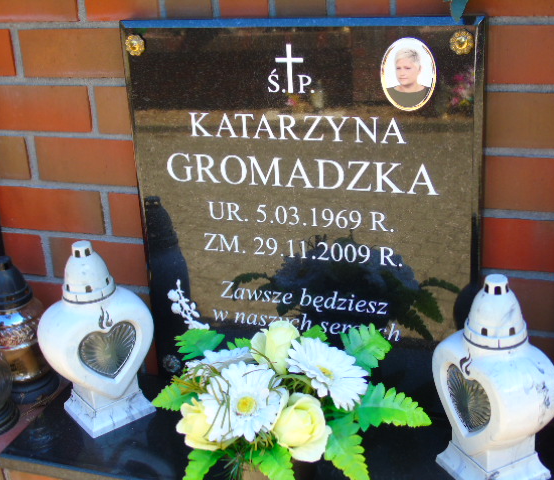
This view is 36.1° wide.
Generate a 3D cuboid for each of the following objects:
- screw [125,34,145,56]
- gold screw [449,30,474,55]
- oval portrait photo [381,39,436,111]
[{"bbox_3d":[-0.184,-0.251,1.101,0.028,0.028,0.011,5,21,20],"label":"screw"},{"bbox_3d":[0.207,-0.222,0.956,0.028,0.028,0.011,5,21,20],"label":"gold screw"},{"bbox_3d":[0.153,-0.192,0.991,0.066,0.086,0.007,5,21,20],"label":"oval portrait photo"}]

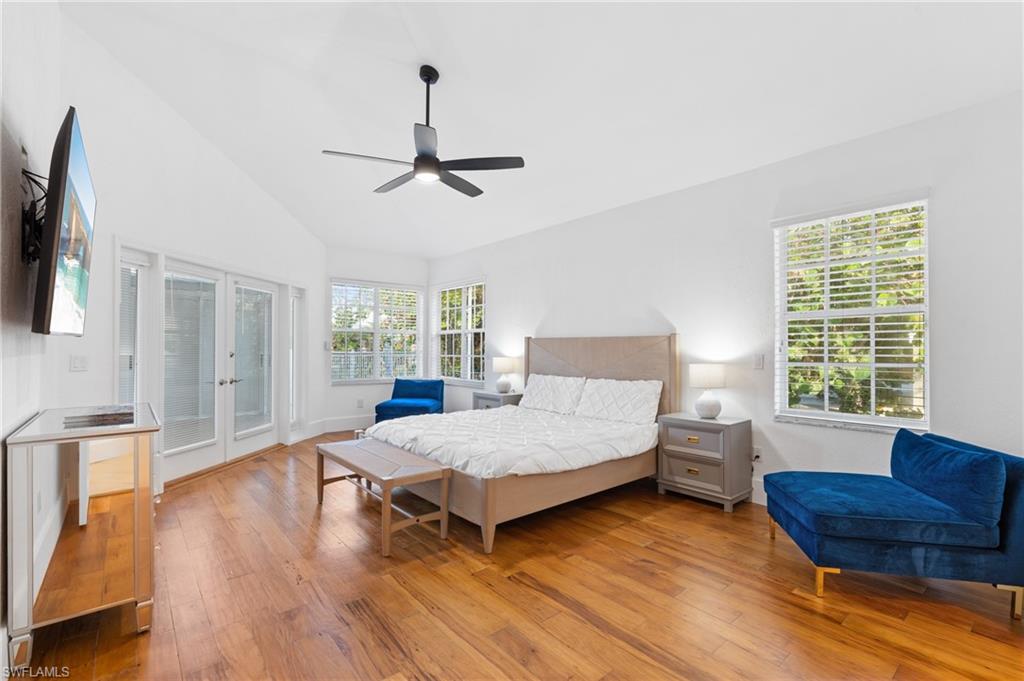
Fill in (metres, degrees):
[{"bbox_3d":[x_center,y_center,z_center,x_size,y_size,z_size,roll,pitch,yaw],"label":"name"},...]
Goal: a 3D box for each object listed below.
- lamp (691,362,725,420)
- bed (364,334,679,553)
[{"bbox_3d":[1.660,0.427,3.858,0.310,0.470,0.310,0,-1,-40],"label":"lamp"},{"bbox_3d":[0.035,0.638,4.250,2.220,1.375,2.070,0,-1,-40],"label":"bed"}]

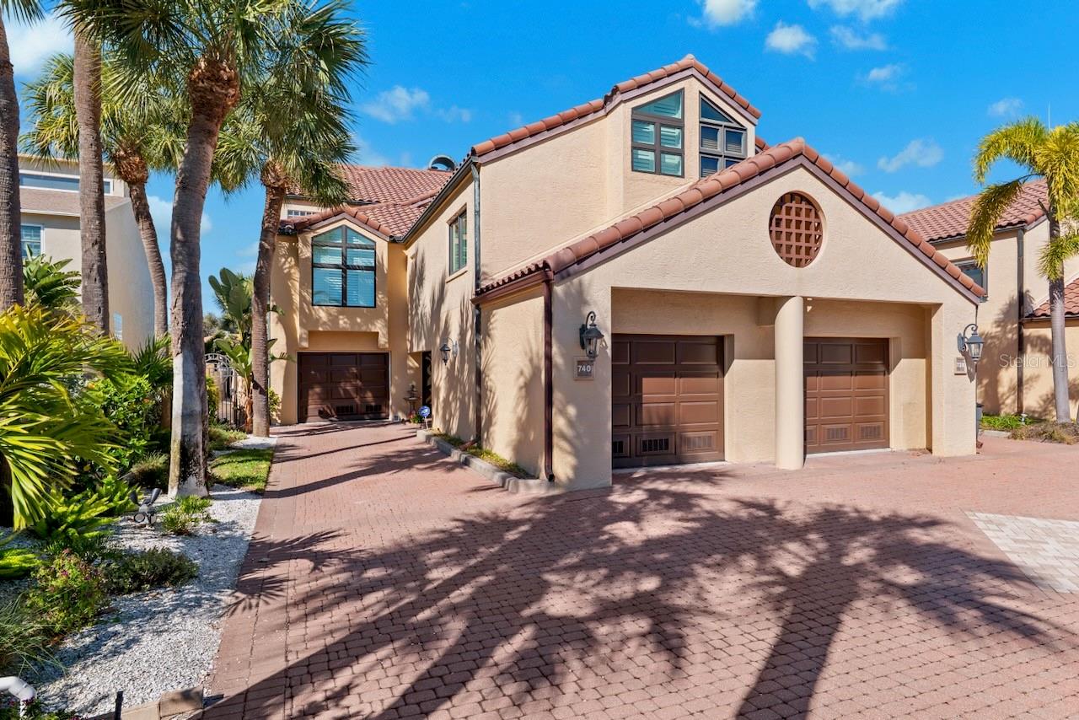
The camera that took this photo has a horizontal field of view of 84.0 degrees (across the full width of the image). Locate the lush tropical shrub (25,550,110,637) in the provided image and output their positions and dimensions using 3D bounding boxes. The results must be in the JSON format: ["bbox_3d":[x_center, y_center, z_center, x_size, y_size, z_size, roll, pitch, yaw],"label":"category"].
[{"bbox_3d":[-3.168,1.508,4.020,0.480,0.444,0.460,0,0,-22],"label":"lush tropical shrub"}]

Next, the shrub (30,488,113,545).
[{"bbox_3d":[-4.608,1.502,5.900,0.720,0.457,0.660,0,0,-22],"label":"shrub"}]

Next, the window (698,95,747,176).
[{"bbox_3d":[3.926,-4.705,12.864,1.240,1.840,0.120,0,0,-21],"label":"window"}]

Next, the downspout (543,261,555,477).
[{"bbox_3d":[0.126,0.197,8.242,0.130,2.880,0.120,0,0,-21],"label":"downspout"}]

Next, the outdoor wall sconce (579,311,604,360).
[{"bbox_3d":[0.658,-0.324,7.824,0.270,0.610,0.460,0,0,-22],"label":"outdoor wall sconce"}]

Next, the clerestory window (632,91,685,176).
[{"bbox_3d":[2.310,-4.490,11.692,1.200,1.790,0.120,0,0,-22],"label":"clerestory window"}]

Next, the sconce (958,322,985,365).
[{"bbox_3d":[7.928,-0.314,10.974,0.270,0.760,0.389,0,0,-21],"label":"sconce"}]

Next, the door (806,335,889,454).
[{"bbox_3d":[5.556,0.658,11.245,2.710,2.144,0.080,0,0,-21],"label":"door"}]

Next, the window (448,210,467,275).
[{"bbox_3d":[-1.666,-2.432,12.527,0.120,1.170,1.670,0,0,-22],"label":"window"}]

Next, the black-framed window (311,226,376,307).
[{"bbox_3d":[-5.567,-2.686,17.131,1.749,2.352,0.120,0,0,-22],"label":"black-framed window"}]

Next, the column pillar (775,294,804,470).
[{"bbox_3d":[4.128,0.353,9.901,0.452,2.788,0.452,0,0,-21],"label":"column pillar"}]

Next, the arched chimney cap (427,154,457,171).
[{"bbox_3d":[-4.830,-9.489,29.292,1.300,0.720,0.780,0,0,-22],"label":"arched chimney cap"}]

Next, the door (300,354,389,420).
[{"bbox_3d":[-5.783,0.793,17.802,2.571,2.060,0.100,0,0,-22],"label":"door"}]

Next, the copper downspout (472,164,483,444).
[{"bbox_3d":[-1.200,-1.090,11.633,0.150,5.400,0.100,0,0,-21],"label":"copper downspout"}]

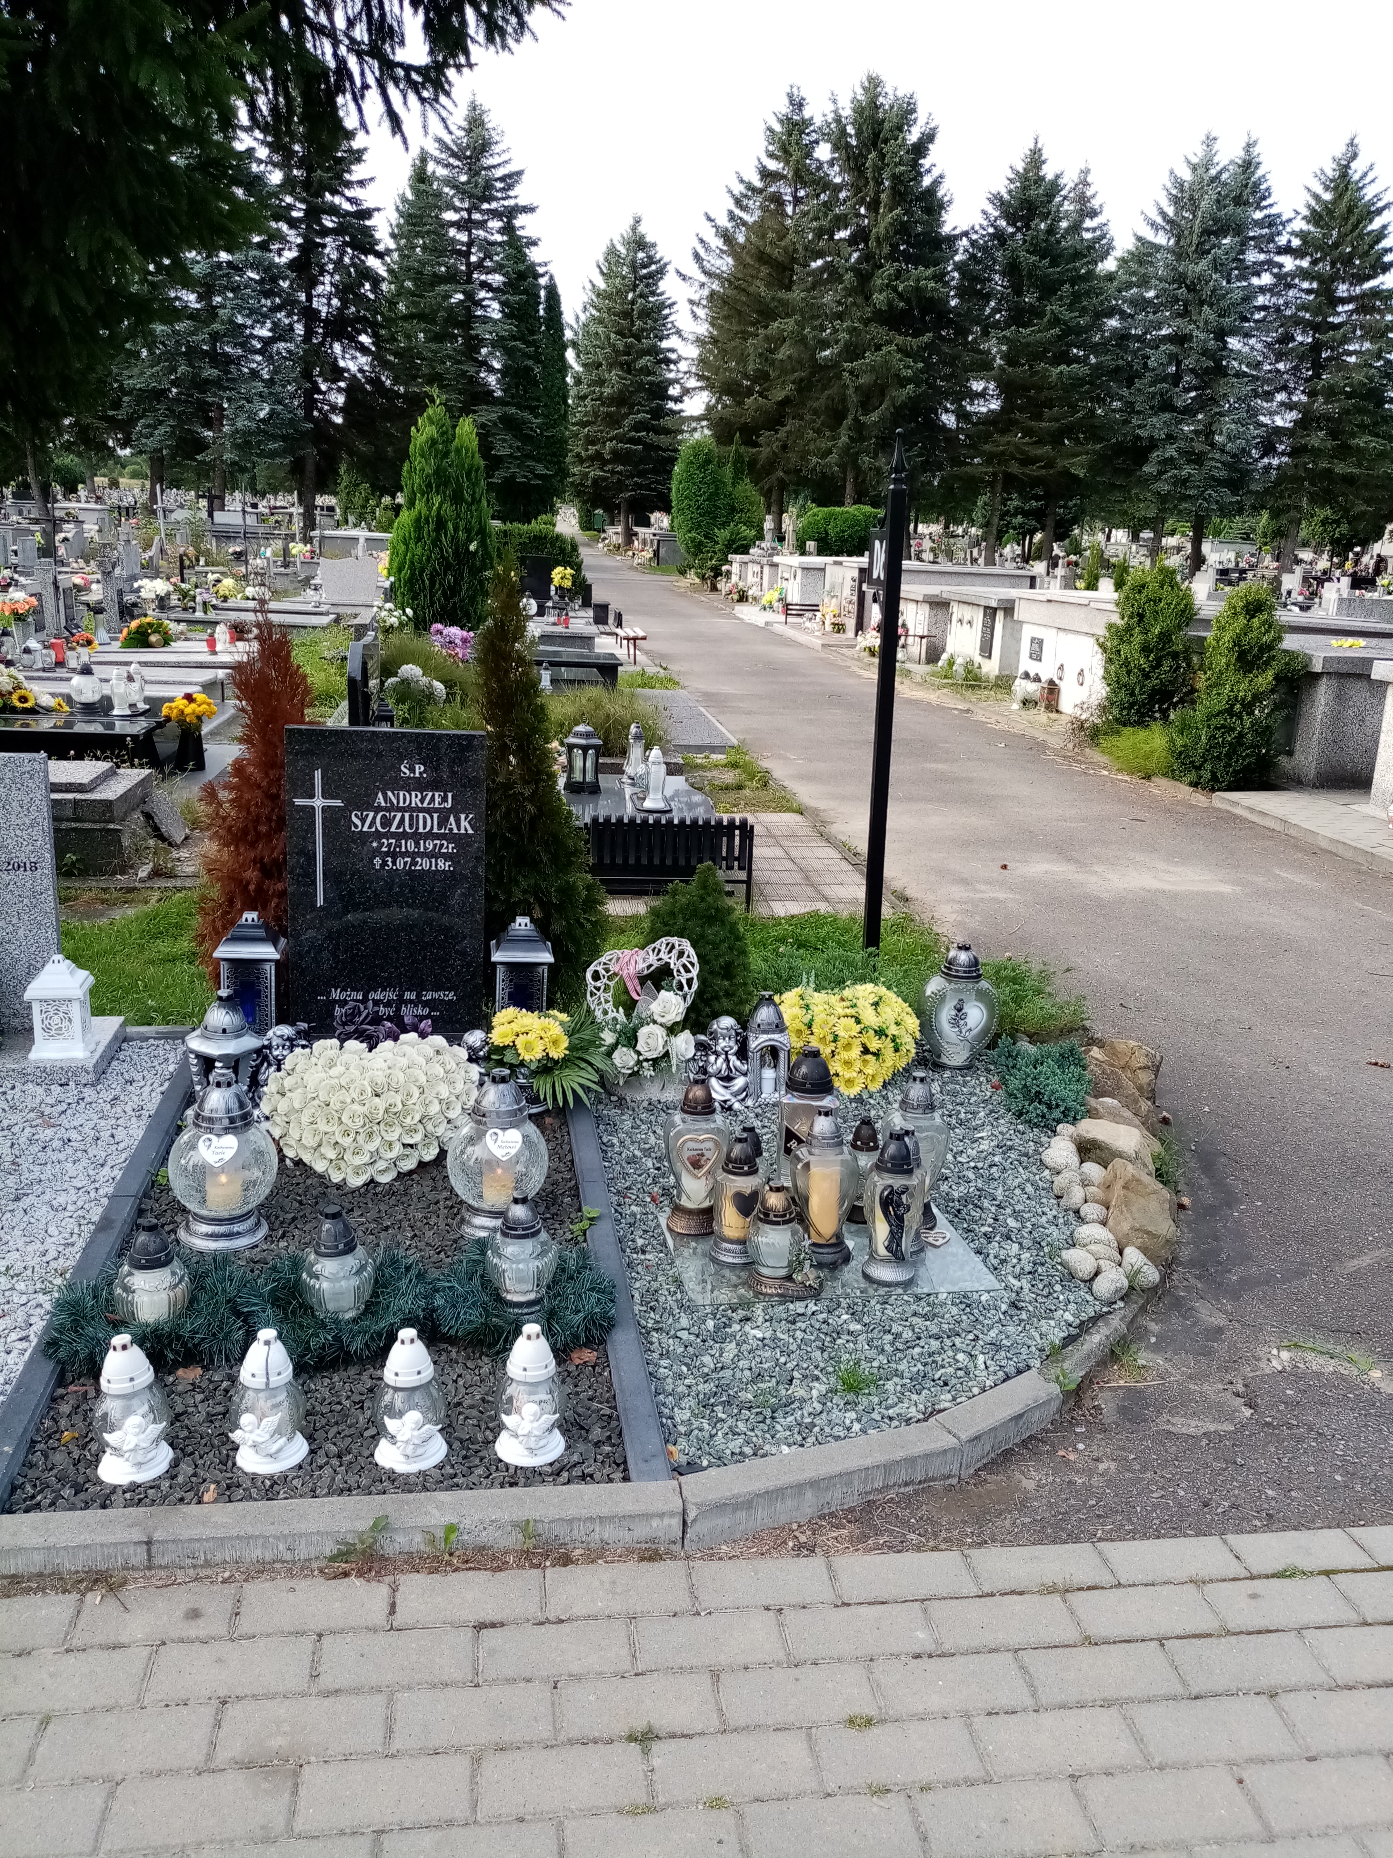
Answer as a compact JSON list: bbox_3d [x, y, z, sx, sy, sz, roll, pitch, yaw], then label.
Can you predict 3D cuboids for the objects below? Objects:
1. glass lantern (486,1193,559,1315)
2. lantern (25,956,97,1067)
[{"bbox_3d":[-0.323,0.597,2.594,0.138,0.216,0.138,1,15,-7],"label":"glass lantern"},{"bbox_3d":[-1.628,0.190,3.589,0.144,0.260,0.144,1,15,-8],"label":"lantern"}]

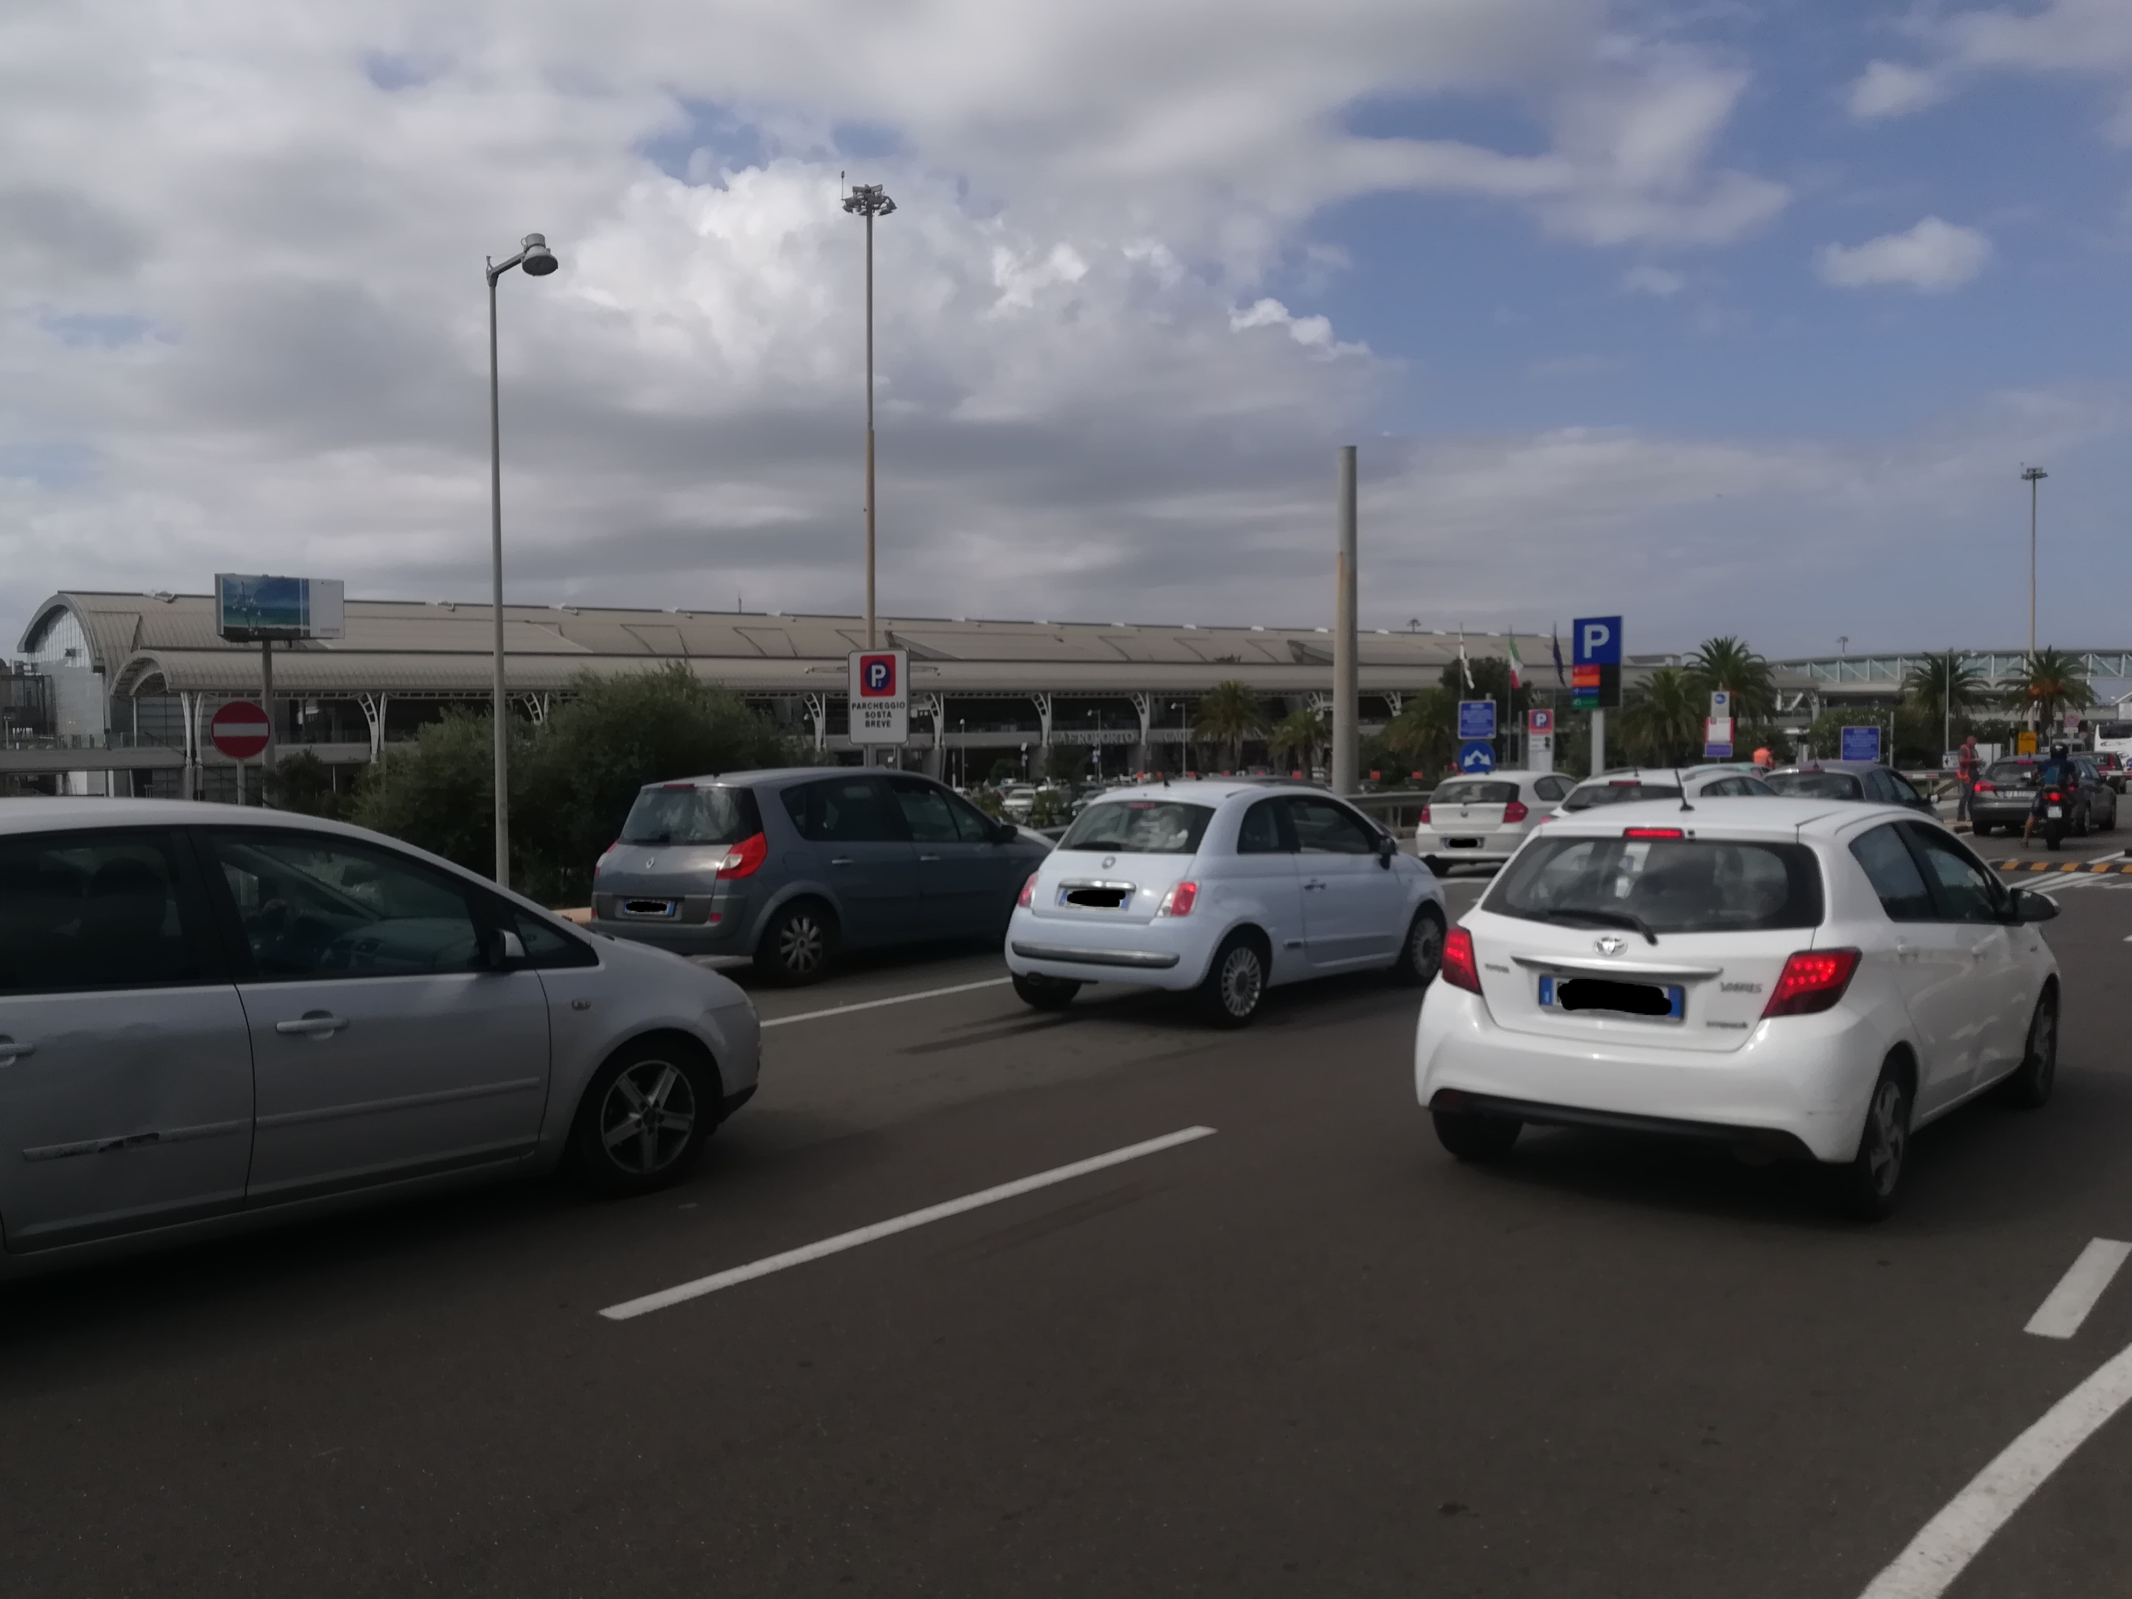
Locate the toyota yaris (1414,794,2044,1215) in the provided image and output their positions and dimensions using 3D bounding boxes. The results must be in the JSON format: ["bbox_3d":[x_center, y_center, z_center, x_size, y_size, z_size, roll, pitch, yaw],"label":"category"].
[{"bbox_3d":[3.170,0.690,7.080,1.715,1.510,3.950,1,3,42],"label":"toyota yaris"}]

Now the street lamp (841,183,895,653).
[{"bbox_3d":[-8.133,-12.282,65.536,2.100,25.337,2.100,0,2,0],"label":"street lamp"}]

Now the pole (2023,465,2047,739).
[{"bbox_3d":[83.153,-15.766,137.540,2.100,25.091,2.100,0,2,0],"label":"pole"}]

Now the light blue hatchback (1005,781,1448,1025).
[{"bbox_3d":[1.259,0.598,10.949,1.647,1.488,3.546,1,3,40],"label":"light blue hatchback"}]

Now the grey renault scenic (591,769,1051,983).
[{"bbox_3d":[-1.756,0.491,13.054,1.830,1.620,4.259,1,3,36],"label":"grey renault scenic"}]

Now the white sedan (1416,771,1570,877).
[{"bbox_3d":[6.329,0.275,21.400,1.771,1.420,4.239,1,3,42],"label":"white sedan"}]

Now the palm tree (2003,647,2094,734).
[{"bbox_3d":[52.706,-4.729,85.877,4.800,6.691,4.800,0,2,0],"label":"palm tree"}]

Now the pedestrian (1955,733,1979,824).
[{"bbox_3d":[17.983,-0.406,31.968,0.420,1.746,0.550,0,2,5],"label":"pedestrian"}]

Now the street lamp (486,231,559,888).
[{"bbox_3d":[-5.804,-2.507,17.114,1.300,7.180,0.450,1,3,42],"label":"street lamp"}]

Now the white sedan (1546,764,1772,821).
[{"bbox_3d":[7.198,0.338,18.457,1.790,1.460,4.300,1,3,41],"label":"white sedan"}]

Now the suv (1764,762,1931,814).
[{"bbox_3d":[11.710,0.096,23.968,1.820,1.540,4.350,1,3,40],"label":"suv"}]

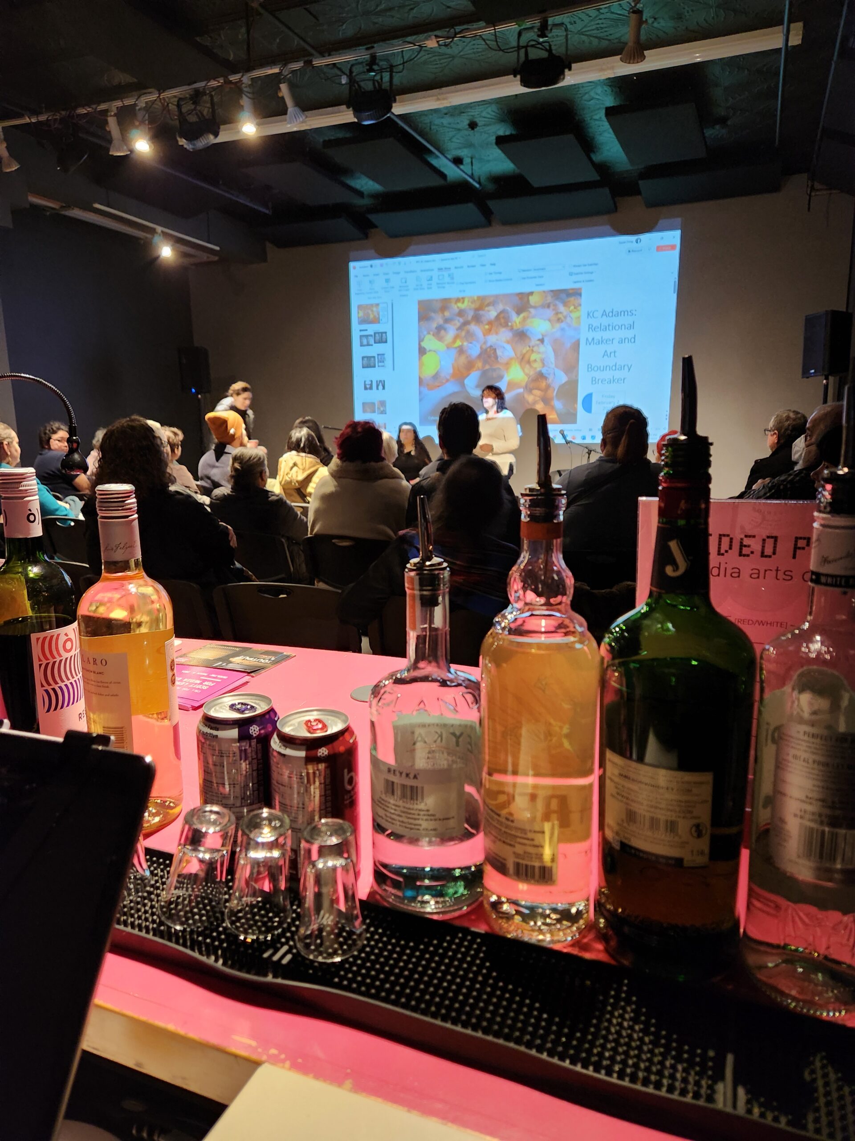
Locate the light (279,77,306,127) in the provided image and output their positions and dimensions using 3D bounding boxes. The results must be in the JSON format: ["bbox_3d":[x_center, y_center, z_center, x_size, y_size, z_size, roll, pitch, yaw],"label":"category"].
[{"bbox_3d":[-0.663,-2.286,3.700,0.103,0.205,0.103,3,54,16],"label":"light"}]

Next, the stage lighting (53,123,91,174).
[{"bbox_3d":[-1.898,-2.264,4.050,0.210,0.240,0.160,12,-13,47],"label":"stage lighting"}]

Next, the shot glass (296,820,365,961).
[{"bbox_3d":[-0.063,0.204,0.490,0.044,0.077,0.044,0,11,0],"label":"shot glass"}]

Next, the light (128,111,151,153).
[{"bbox_3d":[-1.808,-2.745,4.745,0.125,0.235,0.155,-5,11,-21],"label":"light"}]

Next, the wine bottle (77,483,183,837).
[{"bbox_3d":[-0.254,0.074,0.647,0.073,0.295,0.073,1,11,6],"label":"wine bottle"}]

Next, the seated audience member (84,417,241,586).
[{"bbox_3d":[-0.879,0.052,2.998,0.540,1.300,0.750,5,12,29],"label":"seated audience member"}]

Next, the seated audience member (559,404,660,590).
[{"bbox_3d":[0.828,-0.013,3.300,0.560,1.365,0.850,2,11,12],"label":"seated audience member"}]

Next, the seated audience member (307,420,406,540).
[{"bbox_3d":[-0.235,-0.056,3.683,0.500,1.321,0.800,2,11,15],"label":"seated audience member"}]

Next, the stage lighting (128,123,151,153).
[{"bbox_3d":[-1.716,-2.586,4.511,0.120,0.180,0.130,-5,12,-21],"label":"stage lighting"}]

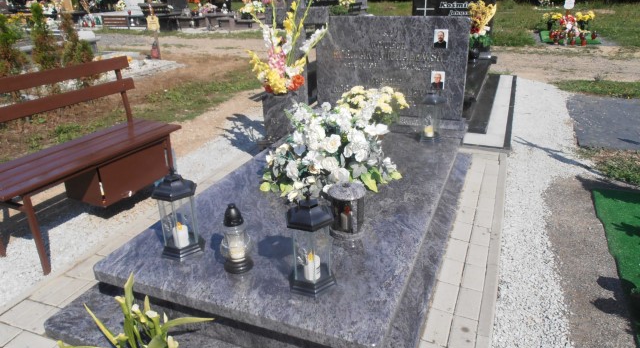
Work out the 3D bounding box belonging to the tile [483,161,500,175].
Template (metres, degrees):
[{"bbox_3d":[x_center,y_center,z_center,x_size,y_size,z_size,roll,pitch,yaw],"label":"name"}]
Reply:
[{"bbox_3d":[1.276,-0.011,3.296,0.100,0.055,0.195,9,26,21],"label":"tile"}]

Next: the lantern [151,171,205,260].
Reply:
[{"bbox_3d":[-0.614,0.154,1.934,0.210,0.395,0.185,9,26,21],"label":"lantern"}]

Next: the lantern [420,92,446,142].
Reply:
[{"bbox_3d":[0.835,-0.426,3.224,0.200,0.359,0.190,9,26,21],"label":"lantern"}]

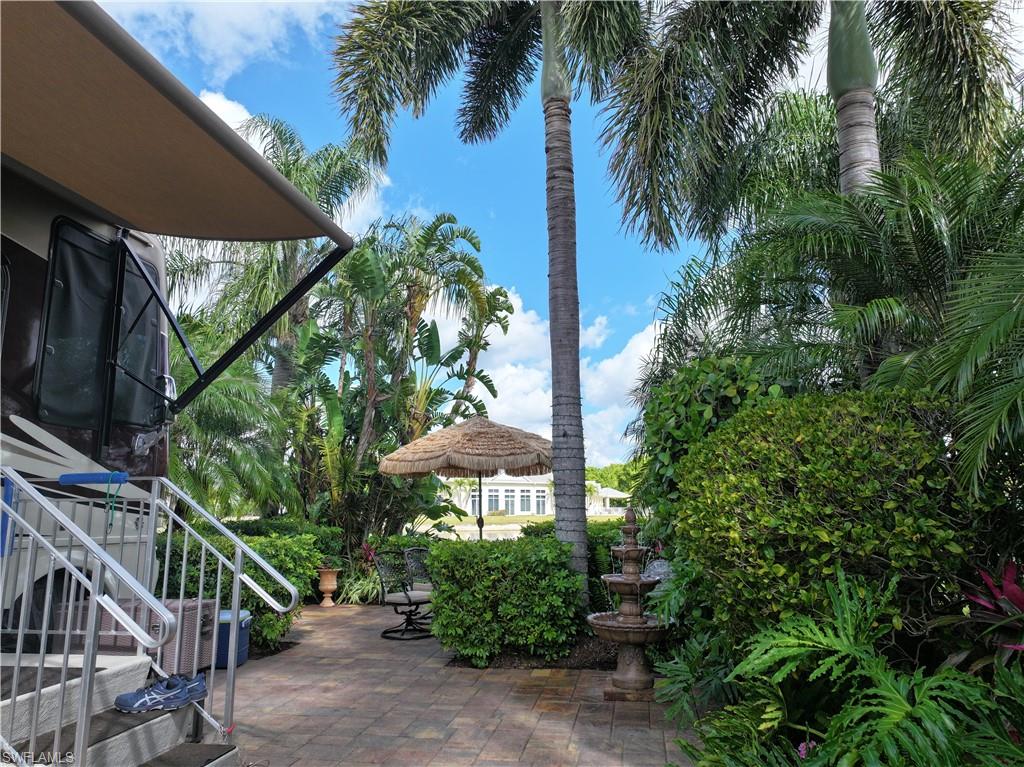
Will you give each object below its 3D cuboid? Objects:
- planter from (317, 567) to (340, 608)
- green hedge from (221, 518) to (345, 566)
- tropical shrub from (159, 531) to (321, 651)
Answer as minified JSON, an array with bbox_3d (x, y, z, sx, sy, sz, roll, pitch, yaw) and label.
[{"bbox_3d":[-2.633,2.924,10.254,0.345,0.540,0.345,0,-9,0],"label":"planter"},{"bbox_3d":[-3.900,2.846,11.697,2.300,1.150,1.100,-2,-9,10],"label":"green hedge"},{"bbox_3d":[-3.150,2.367,8.431,2.100,1.060,1.500,-2,-9,10],"label":"tropical shrub"}]

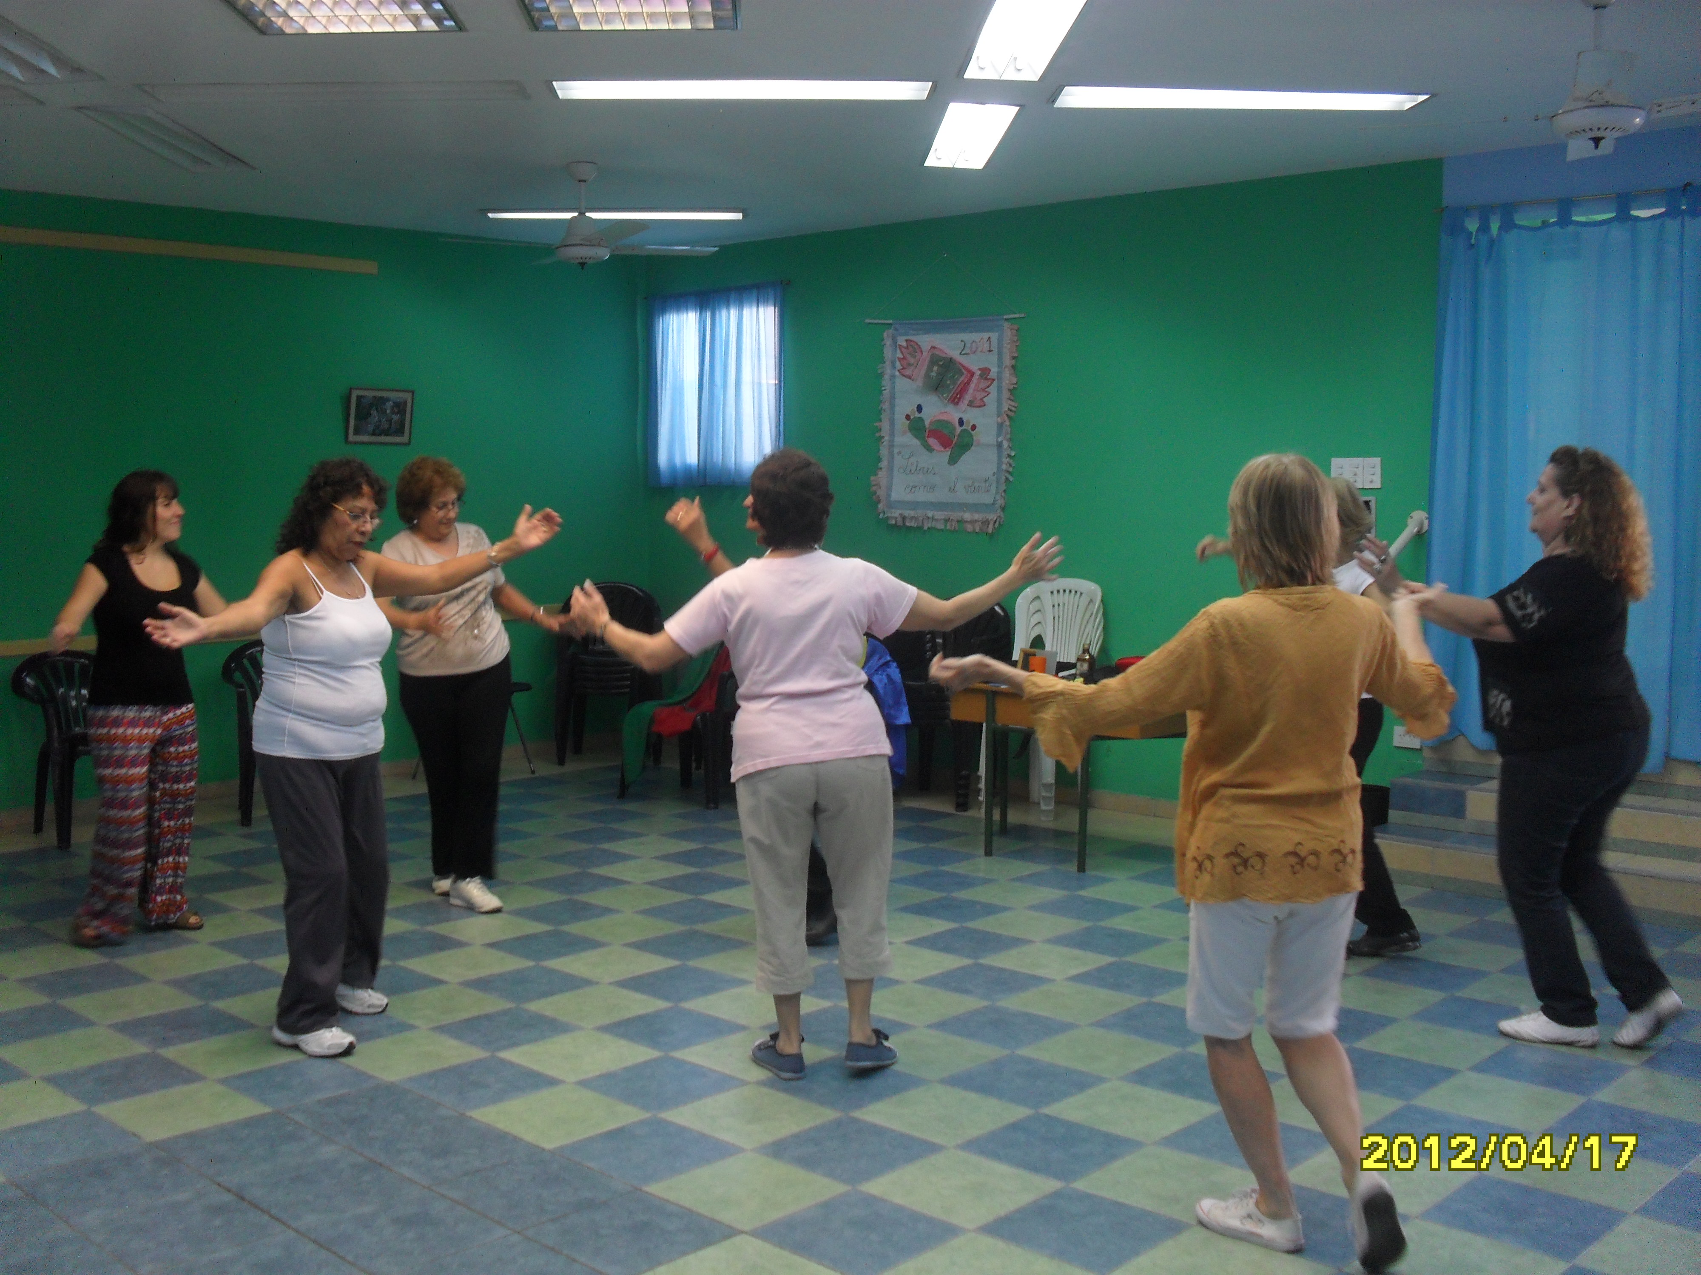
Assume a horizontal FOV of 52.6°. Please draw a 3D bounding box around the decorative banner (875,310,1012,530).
[{"bbox_3d":[0.463,-1.080,8.702,0.860,1.050,0.040,4,5,37],"label":"decorative banner"}]

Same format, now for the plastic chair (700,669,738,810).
[{"bbox_3d":[-0.403,0.409,8.472,0.570,0.800,0.560,2,4,17],"label":"plastic chair"}]

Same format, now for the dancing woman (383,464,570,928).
[{"bbox_3d":[-1.420,0.169,6.350,0.740,1.630,0.500,-2,5,-30],"label":"dancing woman"}]

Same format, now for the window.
[{"bbox_3d":[-0.758,-1.381,9.552,1.010,1.080,0.100,4,5,37],"label":"window"}]

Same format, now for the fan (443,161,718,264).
[{"bbox_3d":[-1.099,-1.740,7.066,1.220,0.422,1.220,-2,5,-23],"label":"fan"}]

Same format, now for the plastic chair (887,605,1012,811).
[{"bbox_3d":[0.455,0.321,8.465,0.570,0.990,0.600,4,5,37],"label":"plastic chair"}]

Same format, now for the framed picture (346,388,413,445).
[{"bbox_3d":[-2.483,-1.174,9.145,0.030,0.290,0.390,10,9,42],"label":"framed picture"}]

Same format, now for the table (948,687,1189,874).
[{"bbox_3d":[0.975,0.564,7.300,0.970,0.720,0.600,4,6,42],"label":"table"}]

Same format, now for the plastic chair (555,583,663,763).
[{"bbox_3d":[-1.375,0.201,9.801,0.570,1.010,0.600,0,4,-7],"label":"plastic chair"}]

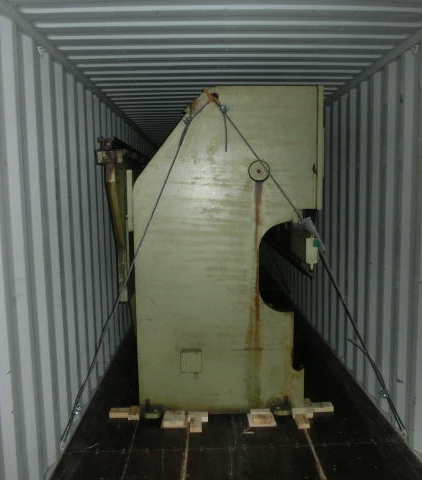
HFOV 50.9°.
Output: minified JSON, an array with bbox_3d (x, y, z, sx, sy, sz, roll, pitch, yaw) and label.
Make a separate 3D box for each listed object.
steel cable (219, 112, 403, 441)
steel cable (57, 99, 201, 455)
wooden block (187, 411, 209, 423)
[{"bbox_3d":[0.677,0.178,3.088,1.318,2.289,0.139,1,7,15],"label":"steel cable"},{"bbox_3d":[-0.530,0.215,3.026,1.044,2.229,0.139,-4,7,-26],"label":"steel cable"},{"bbox_3d":[-0.095,1.348,3.381,0.151,0.043,0.089,-1,6,-1],"label":"wooden block"}]

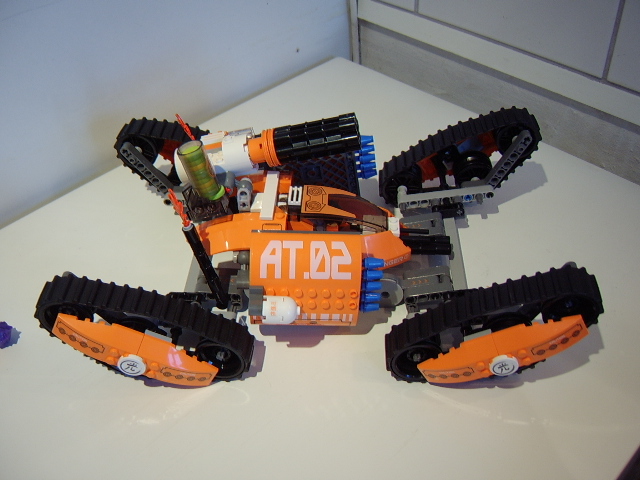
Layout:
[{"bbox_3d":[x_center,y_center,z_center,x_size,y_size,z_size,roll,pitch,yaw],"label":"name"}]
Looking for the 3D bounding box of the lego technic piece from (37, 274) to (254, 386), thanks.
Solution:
[{"bbox_3d":[-0.105,0.059,0.351,0.129,0.069,0.018,13,43,-7],"label":"lego technic piece"}]

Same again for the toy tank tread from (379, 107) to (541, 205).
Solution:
[{"bbox_3d":[0.110,-0.058,0.455,0.129,0.069,0.018,-17,45,18],"label":"toy tank tread"}]

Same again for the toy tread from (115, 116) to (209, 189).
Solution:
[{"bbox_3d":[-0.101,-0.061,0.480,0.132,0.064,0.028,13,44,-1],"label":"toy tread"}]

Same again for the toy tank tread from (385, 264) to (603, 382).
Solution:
[{"bbox_3d":[0.101,0.057,0.342,0.129,0.069,0.018,-17,41,13],"label":"toy tank tread"}]

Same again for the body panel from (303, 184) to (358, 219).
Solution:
[{"bbox_3d":[0.007,-0.023,0.380,0.038,0.009,0.029,7,46,-4],"label":"body panel"}]

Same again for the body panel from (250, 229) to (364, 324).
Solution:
[{"bbox_3d":[-0.008,0.029,0.337,0.064,0.064,0.020,1,28,1],"label":"body panel"}]

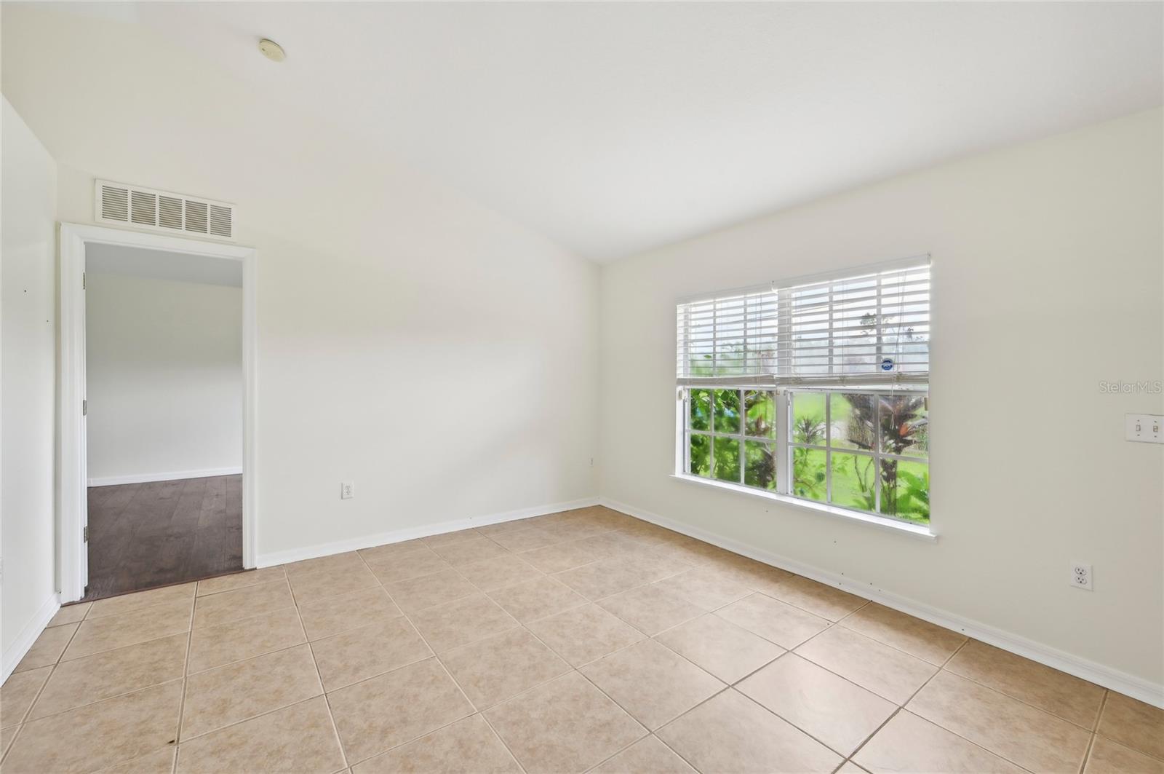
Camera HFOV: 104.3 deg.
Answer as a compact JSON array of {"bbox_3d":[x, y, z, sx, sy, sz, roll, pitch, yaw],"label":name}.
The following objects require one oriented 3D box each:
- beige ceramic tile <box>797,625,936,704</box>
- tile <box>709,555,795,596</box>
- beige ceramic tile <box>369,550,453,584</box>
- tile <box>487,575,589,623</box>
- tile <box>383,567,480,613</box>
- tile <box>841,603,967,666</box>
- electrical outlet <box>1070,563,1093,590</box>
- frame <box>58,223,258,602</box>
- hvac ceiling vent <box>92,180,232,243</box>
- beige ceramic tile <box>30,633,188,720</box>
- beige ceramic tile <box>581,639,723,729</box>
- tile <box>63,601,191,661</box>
[{"bbox_3d":[1.292,1.248,2.076,0.450,0.010,0.450,1,-1,-36],"label":"beige ceramic tile"},{"bbox_3d":[1.106,1.251,3.093,0.430,0.010,0.455,0,0,-36],"label":"tile"},{"bbox_3d":[-1.202,1.242,3.134,0.448,0.010,0.450,0,0,-36],"label":"beige ceramic tile"},{"bbox_3d":[-0.257,1.241,2.656,0.450,0.010,0.450,1,-1,-36],"label":"tile"},{"bbox_3d":[-0.900,1.238,2.759,0.450,0.010,0.450,1,-1,-36],"label":"tile"},{"bbox_3d":[1.646,1.255,2.326,0.435,0.010,0.452,0,0,-36],"label":"tile"},{"bbox_3d":[2.161,0.817,1.955,0.010,0.115,0.070,1,0,-35],"label":"electrical outlet"},{"bbox_3d":[-2.561,0.149,2.820,0.885,2.115,0.140,1,0,-36],"label":"frame"},{"bbox_3d":[-2.549,-1.077,2.801,0.652,0.250,0.025,1,-1,-35],"label":"hvac ceiling vent"},{"bbox_3d":[-1.979,1.217,1.939,0.448,0.011,0.448,1,0,-39],"label":"beige ceramic tile"},{"bbox_3d":[0.293,1.240,1.921,0.450,0.010,0.450,1,-1,-36],"label":"beige ceramic tile"},{"bbox_3d":[-2.300,1.239,2.331,0.448,0.010,0.450,0,0,-36],"label":"tile"}]

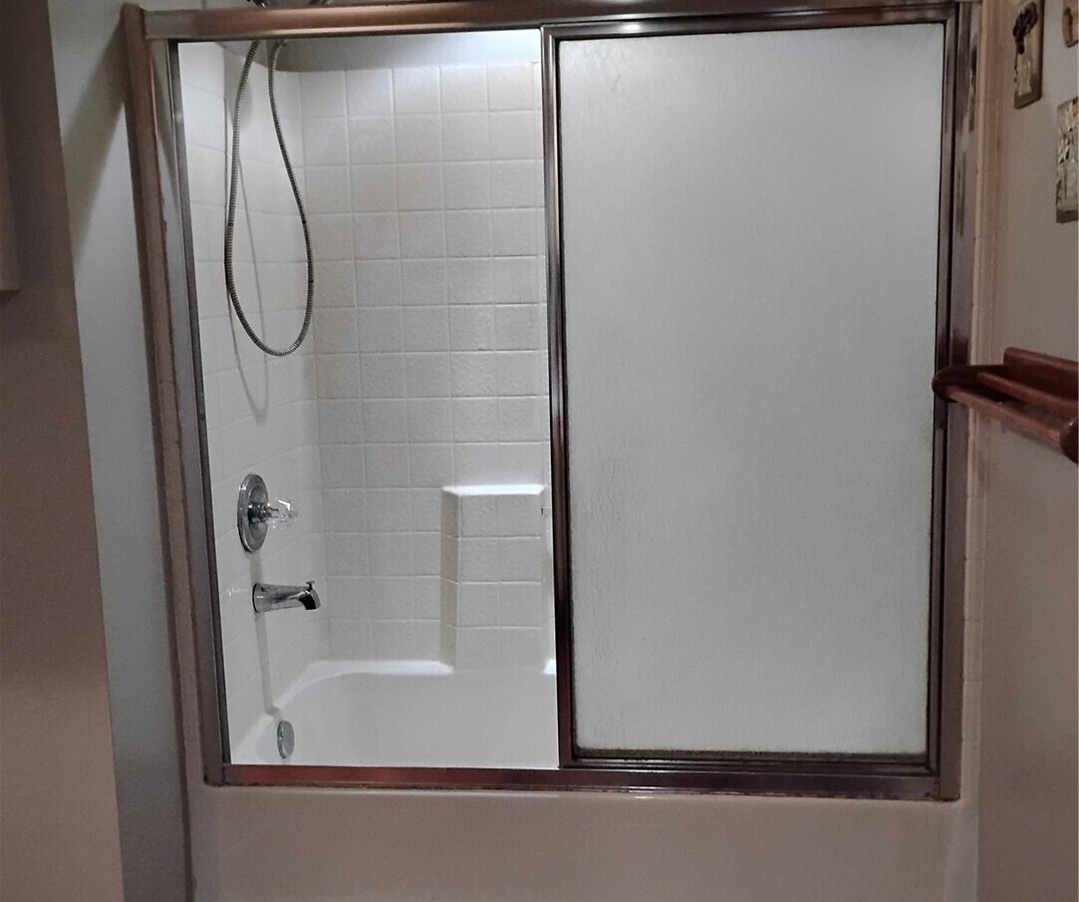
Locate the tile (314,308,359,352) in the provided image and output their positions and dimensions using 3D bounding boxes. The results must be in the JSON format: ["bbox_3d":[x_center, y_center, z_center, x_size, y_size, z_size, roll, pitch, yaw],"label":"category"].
[{"bbox_3d":[-0.495,-0.291,2.823,0.109,0.109,0.010,-1,9,5],"label":"tile"}]

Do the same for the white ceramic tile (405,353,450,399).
[{"bbox_3d":[-0.271,-0.185,2.832,0.109,0.109,0.010,-1,9,5],"label":"white ceramic tile"}]

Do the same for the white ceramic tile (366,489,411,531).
[{"bbox_3d":[-0.372,0.150,2.878,0.109,0.109,0.010,-1,8,5],"label":"white ceramic tile"}]

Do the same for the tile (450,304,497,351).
[{"bbox_3d":[-0.160,-0.294,2.786,0.109,0.109,0.010,-1,8,6],"label":"tile"}]

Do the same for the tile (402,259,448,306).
[{"bbox_3d":[-0.274,-0.403,2.781,0.109,0.109,0.010,-1,8,6],"label":"tile"}]

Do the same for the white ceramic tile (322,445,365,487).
[{"bbox_3d":[-0.486,0.041,2.873,0.109,0.109,0.010,-1,8,5],"label":"white ceramic tile"}]

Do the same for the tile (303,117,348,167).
[{"bbox_3d":[-0.507,-0.736,2.769,0.109,0.109,0.010,-1,9,5],"label":"tile"}]

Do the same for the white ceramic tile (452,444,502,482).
[{"bbox_3d":[-0.151,0.033,2.870,0.111,0.104,0.010,-1,9,5],"label":"white ceramic tile"}]

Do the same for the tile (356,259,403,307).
[{"bbox_3d":[-0.388,-0.403,2.800,0.109,0.109,0.010,-1,8,5],"label":"tile"}]

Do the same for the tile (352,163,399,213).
[{"bbox_3d":[-0.396,-0.628,2.785,0.111,0.111,0.010,-1,9,5],"label":"tile"}]

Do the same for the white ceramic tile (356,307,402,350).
[{"bbox_3d":[-0.387,-0.294,2.838,0.111,0.111,0.010,-1,9,5],"label":"white ceramic tile"}]

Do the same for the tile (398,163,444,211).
[{"bbox_3d":[-0.283,-0.626,2.758,0.109,0.109,0.010,-1,8,5],"label":"tile"}]

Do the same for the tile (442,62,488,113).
[{"bbox_3d":[-0.177,-0.854,2.730,0.111,0.111,0.010,-1,9,5],"label":"tile"}]

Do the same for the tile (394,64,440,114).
[{"bbox_3d":[-0.285,-0.843,2.716,0.109,0.109,0.010,-1,8,6],"label":"tile"}]

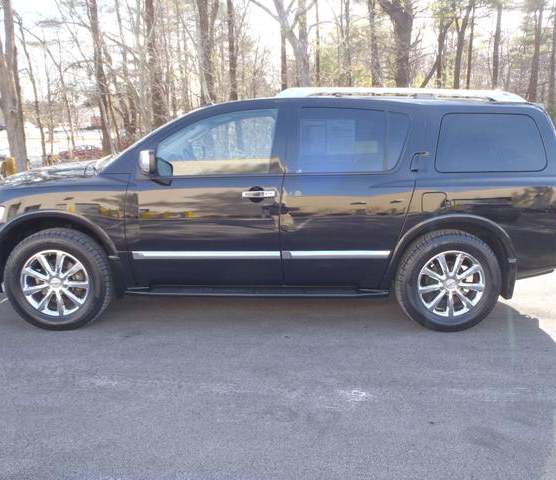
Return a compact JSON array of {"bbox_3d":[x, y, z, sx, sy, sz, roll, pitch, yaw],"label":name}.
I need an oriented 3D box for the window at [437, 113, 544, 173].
[{"bbox_3d":[1.660,-0.759,4.024,0.860,0.475,0.060,0,-3,0],"label":"window"}]

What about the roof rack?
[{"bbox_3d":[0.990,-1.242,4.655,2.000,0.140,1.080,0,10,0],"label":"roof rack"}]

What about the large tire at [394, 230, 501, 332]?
[{"bbox_3d":[1.370,0.306,4.197,0.825,0.825,0.275,0,10,0],"label":"large tire"}]

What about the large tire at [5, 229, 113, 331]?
[{"bbox_3d":[-1.760,0.306,4.197,0.825,0.825,0.275,0,10,0],"label":"large tire"}]

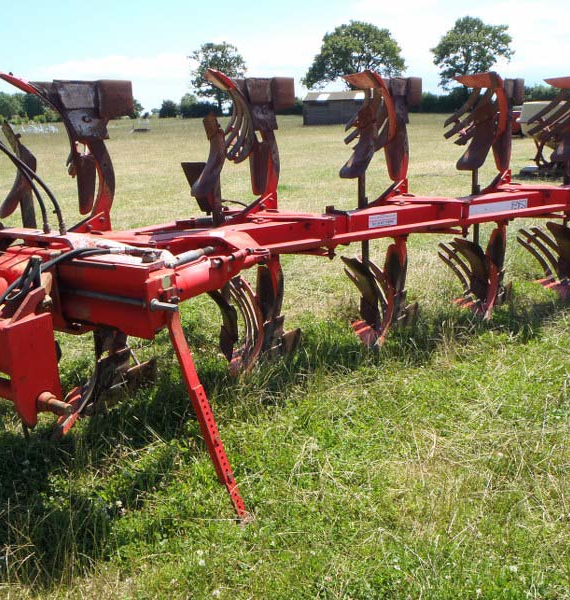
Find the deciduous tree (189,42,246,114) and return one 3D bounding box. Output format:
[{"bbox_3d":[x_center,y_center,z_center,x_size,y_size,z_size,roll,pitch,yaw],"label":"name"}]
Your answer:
[{"bbox_3d":[-9.345,-30.375,89.584,7.753,9.830,7.753,-3,17,-5],"label":"deciduous tree"}]

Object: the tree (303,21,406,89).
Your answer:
[{"bbox_3d":[8.151,-27.666,77.000,12.200,11.200,12.200,-2,17,0],"label":"tree"}]

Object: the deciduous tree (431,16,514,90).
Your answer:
[{"bbox_3d":[24.211,-30.223,83.557,10.588,11.816,10.588,4,17,15],"label":"deciduous tree"}]

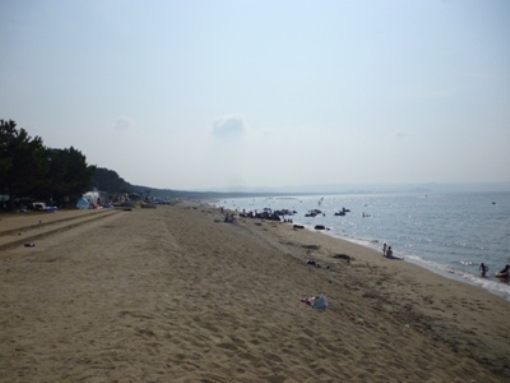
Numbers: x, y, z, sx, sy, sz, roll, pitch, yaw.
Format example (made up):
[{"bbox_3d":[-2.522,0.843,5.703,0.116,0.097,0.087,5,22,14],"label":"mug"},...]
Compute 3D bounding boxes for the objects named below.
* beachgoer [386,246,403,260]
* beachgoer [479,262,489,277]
[{"bbox_3d":[9.716,4.262,28.600,1.020,0.870,0.500,0,0,-16],"label":"beachgoer"},{"bbox_3d":[12.624,4.420,22.800,0.430,0.950,0.300,-1,0,41],"label":"beachgoer"}]

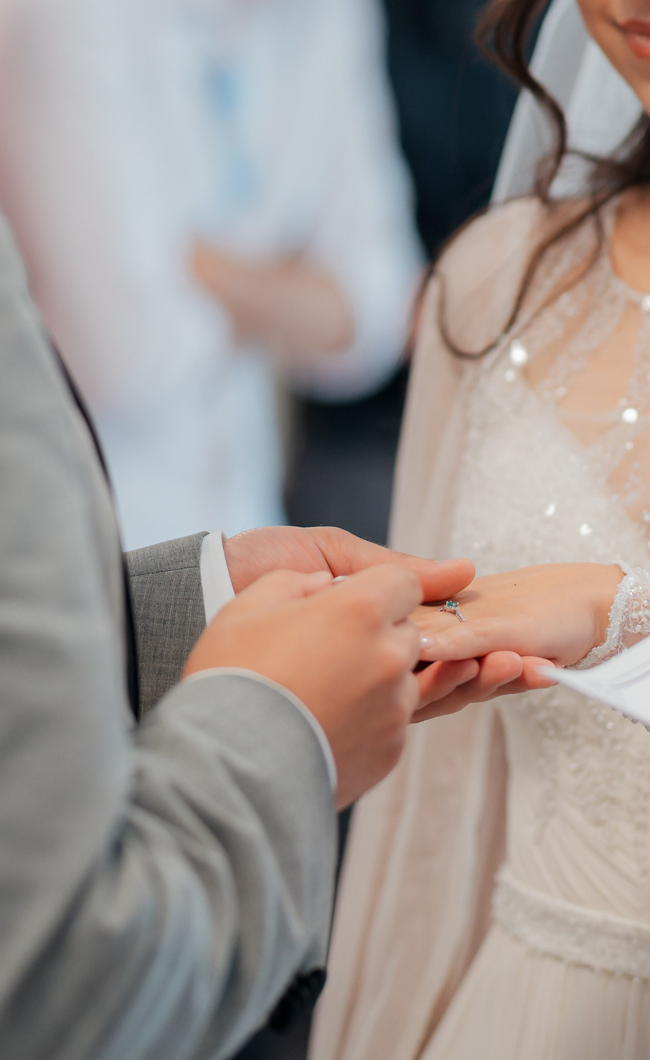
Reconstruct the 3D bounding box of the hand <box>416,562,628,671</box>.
[{"bbox_3d":[0.091,0.042,1.760,0.145,0.042,0.074,-8,13,-32],"label":"hand"}]

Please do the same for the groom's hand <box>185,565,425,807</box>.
[{"bbox_3d":[-0.004,0.067,1.690,0.110,0.095,0.080,-22,21,-34],"label":"groom's hand"}]

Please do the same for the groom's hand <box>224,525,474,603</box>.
[{"bbox_3d":[0.025,0.033,1.780,0.160,0.060,0.085,6,6,-25],"label":"groom's hand"}]

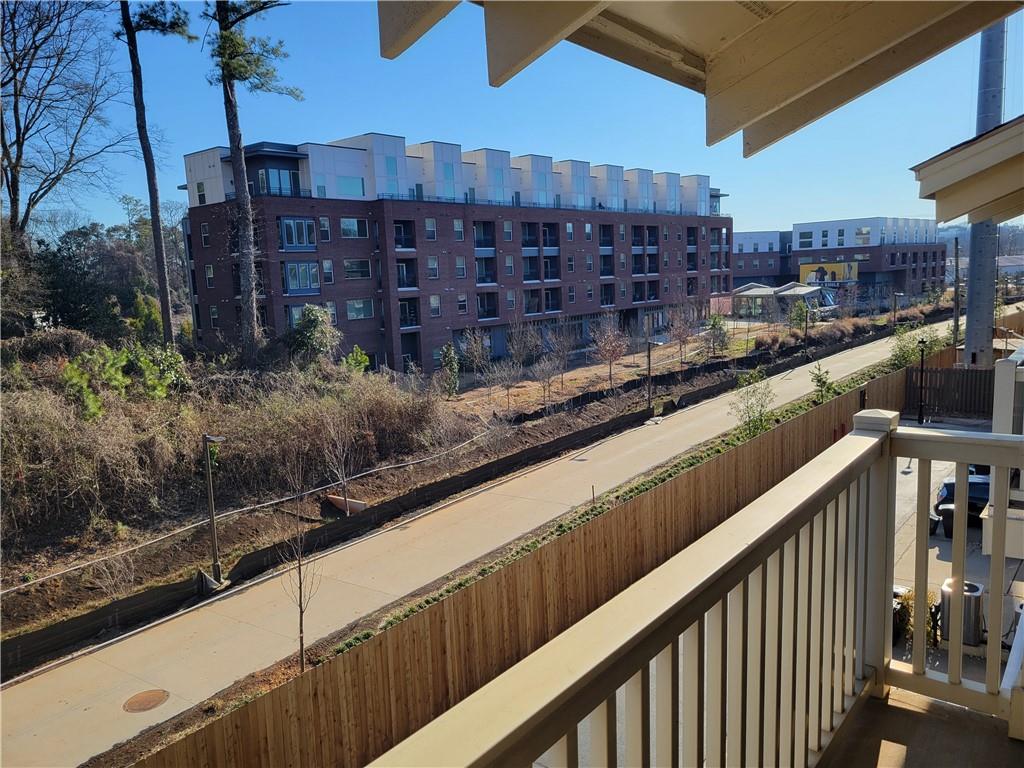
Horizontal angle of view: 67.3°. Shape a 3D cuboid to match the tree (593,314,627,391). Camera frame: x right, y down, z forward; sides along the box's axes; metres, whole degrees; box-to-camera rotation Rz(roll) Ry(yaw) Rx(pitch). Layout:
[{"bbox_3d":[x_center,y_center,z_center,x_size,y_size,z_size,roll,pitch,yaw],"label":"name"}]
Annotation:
[{"bbox_3d":[6.886,-2.278,53.538,2.474,5.386,2.474,-2,8,0],"label":"tree"}]

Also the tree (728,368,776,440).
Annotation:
[{"bbox_3d":[11.398,0.924,36.478,2.246,3.345,2.246,5,11,42],"label":"tree"}]

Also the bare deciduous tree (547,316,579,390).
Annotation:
[{"bbox_3d":[3.494,-2.065,53.413,2.193,5.236,2.193,-2,8,0],"label":"bare deciduous tree"}]

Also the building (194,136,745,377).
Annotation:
[{"bbox_3d":[2.155,-13.709,83.084,13.297,19.897,70.526,5,11,42],"label":"building"}]

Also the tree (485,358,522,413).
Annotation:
[{"bbox_3d":[-0.430,0.083,46.352,2.256,3.261,2.256,-2,8,0],"label":"tree"}]

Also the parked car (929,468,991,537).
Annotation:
[{"bbox_3d":[14.754,3.213,25.031,1.830,1.470,4.700,2,9,25],"label":"parked car"}]

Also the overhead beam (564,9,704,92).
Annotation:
[{"bbox_3d":[0.373,-1.078,2.400,0.080,0.140,1.300,4,10,37],"label":"overhead beam"}]

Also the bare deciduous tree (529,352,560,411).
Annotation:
[{"bbox_3d":[1.979,-0.125,45.977,1.767,3.534,1.767,-2,8,0],"label":"bare deciduous tree"}]

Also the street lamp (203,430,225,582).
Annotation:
[{"bbox_3d":[-7.888,3.464,20.799,1.100,4.196,0.300,4,10,36],"label":"street lamp"}]

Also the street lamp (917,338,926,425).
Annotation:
[{"bbox_3d":[20.981,-0.110,39.277,0.480,4.438,0.480,4,10,37],"label":"street lamp"}]

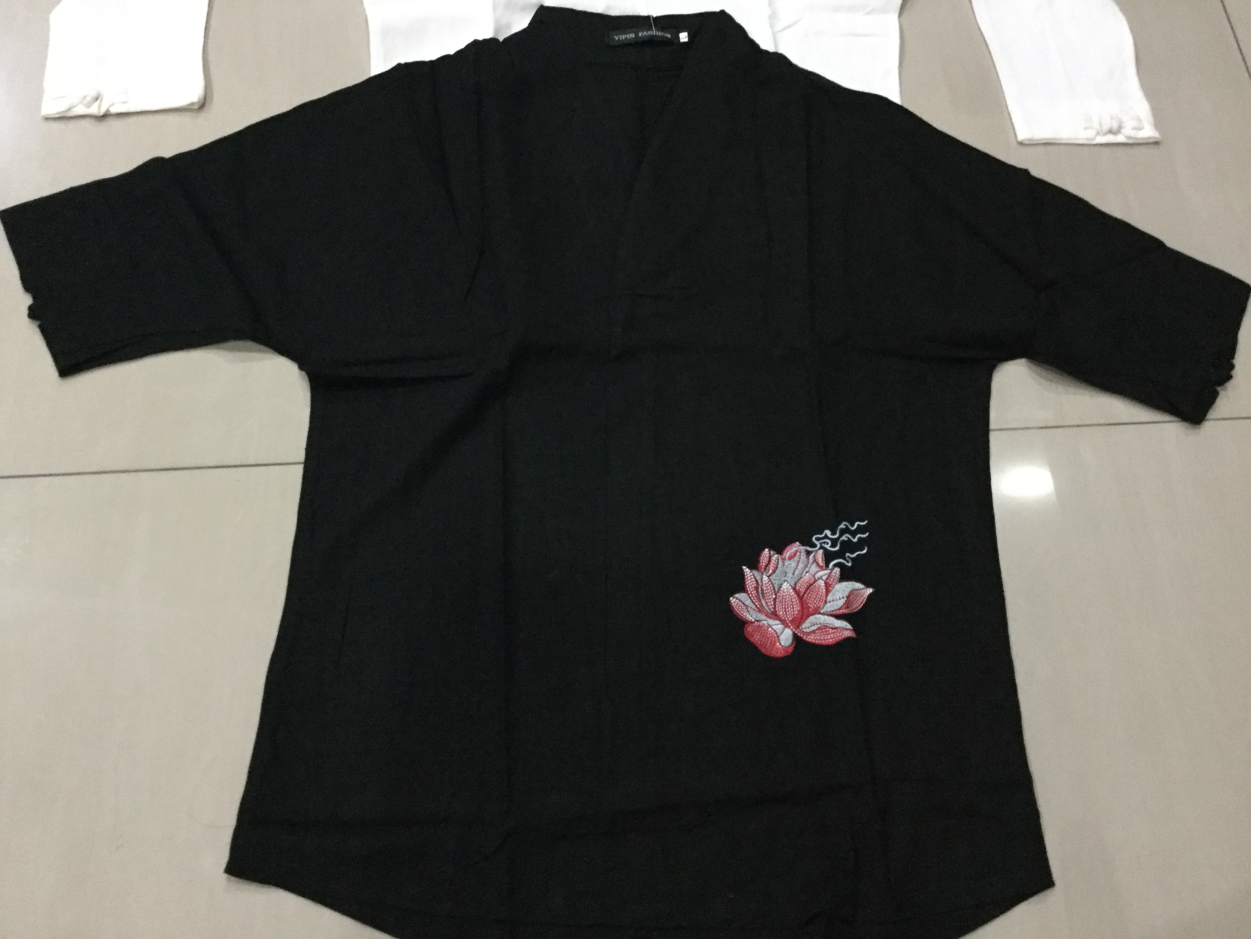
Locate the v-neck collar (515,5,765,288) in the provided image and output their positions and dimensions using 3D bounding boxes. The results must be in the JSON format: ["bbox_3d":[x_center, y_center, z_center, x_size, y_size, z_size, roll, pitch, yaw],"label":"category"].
[{"bbox_3d":[0.011,-0.269,0.916,0.199,0.036,0.284,2,67,-4],"label":"v-neck collar"}]

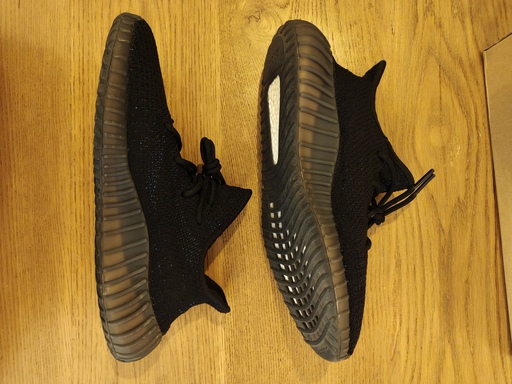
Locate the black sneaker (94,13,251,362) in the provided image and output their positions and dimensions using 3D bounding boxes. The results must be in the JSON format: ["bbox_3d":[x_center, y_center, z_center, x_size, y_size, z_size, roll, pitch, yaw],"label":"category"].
[{"bbox_3d":[-0.066,-0.004,0.318,0.134,0.108,0.295,0,90,-19],"label":"black sneaker"}]

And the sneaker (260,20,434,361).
[{"bbox_3d":[0.088,-0.001,0.318,0.136,0.108,0.295,-7,90,-19],"label":"sneaker"}]

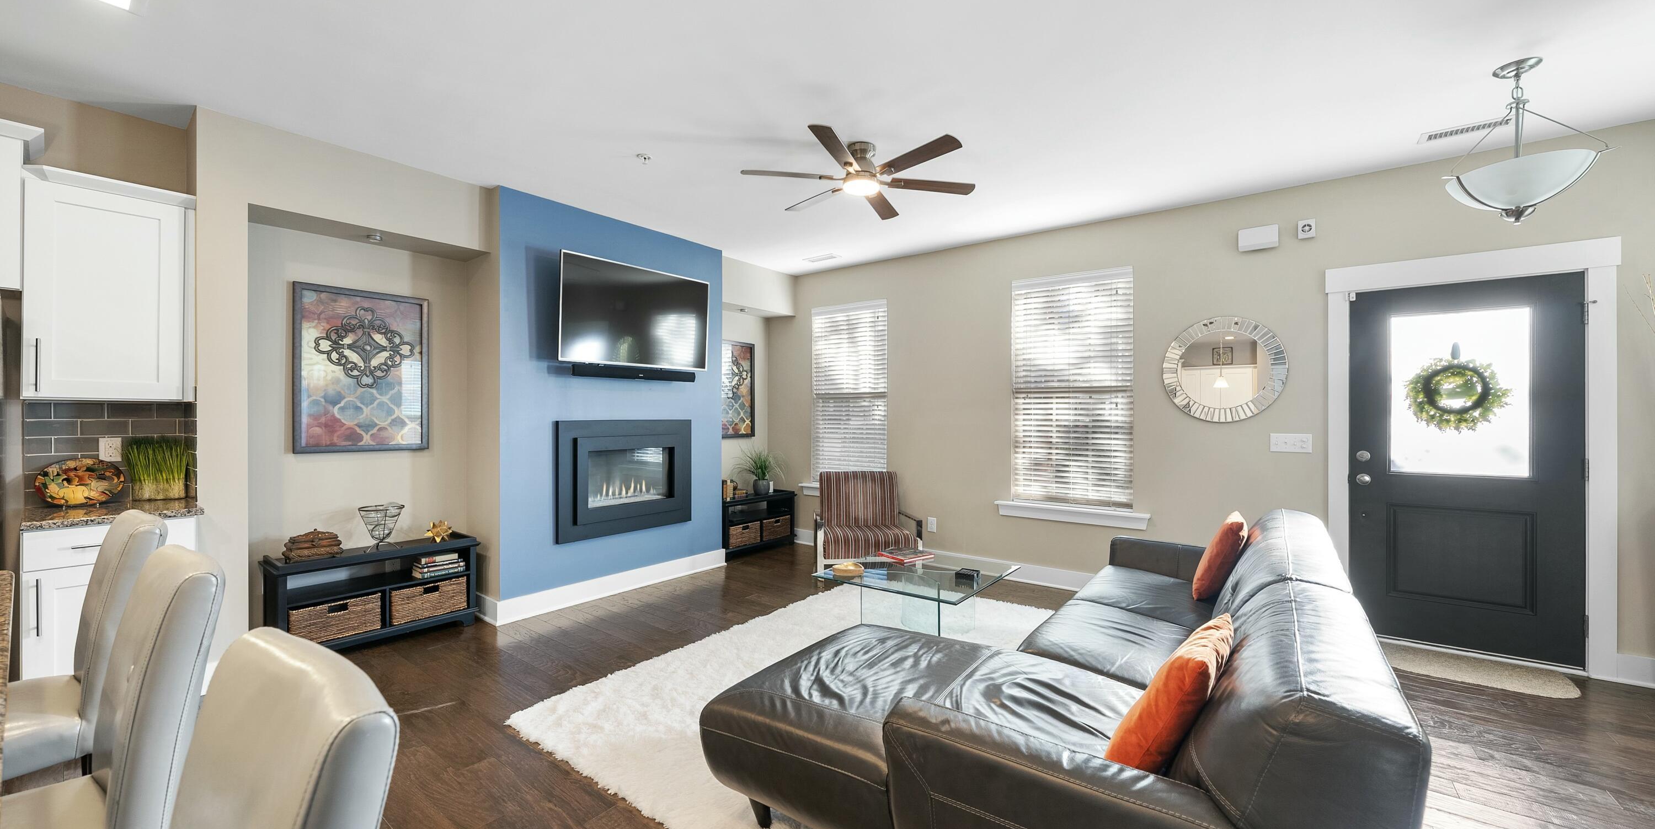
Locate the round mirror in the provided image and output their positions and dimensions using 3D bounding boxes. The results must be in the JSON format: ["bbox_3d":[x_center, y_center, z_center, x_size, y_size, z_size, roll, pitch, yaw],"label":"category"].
[{"bbox_3d":[2.580,-0.291,3.907,0.690,0.690,0.030,0,0,38],"label":"round mirror"}]

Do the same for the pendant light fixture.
[{"bbox_3d":[2.856,-1.107,2.471,0.460,0.642,0.460,0,0,38],"label":"pendant light fixture"}]

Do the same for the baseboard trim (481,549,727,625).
[{"bbox_3d":[-1.463,1.235,4.465,0.030,0.143,1.880,0,0,38],"label":"baseboard trim"}]

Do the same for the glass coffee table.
[{"bbox_3d":[0.549,1.125,3.565,0.900,0.390,0.900,0,0,38],"label":"glass coffee table"}]

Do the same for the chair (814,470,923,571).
[{"bbox_3d":[0.312,0.915,5.160,0.810,0.810,0.680,0,0,-12],"label":"chair"}]

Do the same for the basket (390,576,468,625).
[{"bbox_3d":[-2.528,1.120,3.708,0.350,0.200,0.405,0,0,38],"label":"basket"}]

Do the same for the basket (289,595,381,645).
[{"bbox_3d":[-2.799,1.120,3.355,0.350,0.200,0.400,0,0,38],"label":"basket"}]

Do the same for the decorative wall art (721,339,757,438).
[{"bbox_3d":[-0.954,-0.250,5.960,0.035,0.954,0.660,0,0,38],"label":"decorative wall art"}]

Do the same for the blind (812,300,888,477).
[{"bbox_3d":[0.208,-0.195,5.879,0.895,1.783,0.060,0,0,38],"label":"blind"}]

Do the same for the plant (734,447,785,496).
[{"bbox_3d":[-0.658,0.590,6.029,0.500,0.510,0.500,0,0,0],"label":"plant"}]

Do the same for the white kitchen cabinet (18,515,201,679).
[{"bbox_3d":[-3.152,0.874,2.630,0.600,0.864,0.459,0,0,38],"label":"white kitchen cabinet"}]

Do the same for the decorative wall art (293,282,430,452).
[{"bbox_3d":[-2.773,-0.259,3.597,0.035,0.958,0.664,0,0,38],"label":"decorative wall art"}]

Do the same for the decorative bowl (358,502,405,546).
[{"bbox_3d":[-2.707,0.690,3.631,0.235,0.290,0.235,0,0,38],"label":"decorative bowl"}]

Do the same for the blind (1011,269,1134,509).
[{"bbox_3d":[1.863,-0.186,4.605,0.892,1.782,0.060,0,0,38],"label":"blind"}]

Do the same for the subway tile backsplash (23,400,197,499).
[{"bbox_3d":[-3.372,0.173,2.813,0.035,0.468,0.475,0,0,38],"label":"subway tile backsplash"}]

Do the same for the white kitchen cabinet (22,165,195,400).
[{"bbox_3d":[-3.229,-0.535,2.699,0.360,0.945,0.480,0,0,38],"label":"white kitchen cabinet"}]

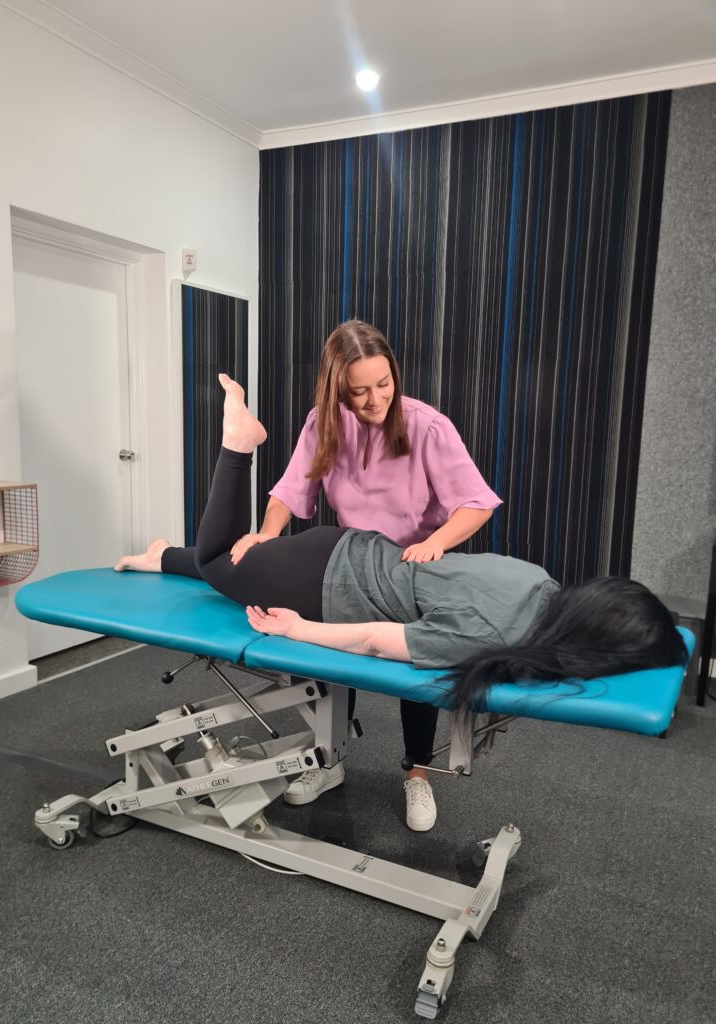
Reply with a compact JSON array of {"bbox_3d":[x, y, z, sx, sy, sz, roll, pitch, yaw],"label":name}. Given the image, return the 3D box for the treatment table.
[{"bbox_3d":[-0.095,0.639,2.088,1.795,0.790,0.695,5,9,26],"label":"treatment table"}]

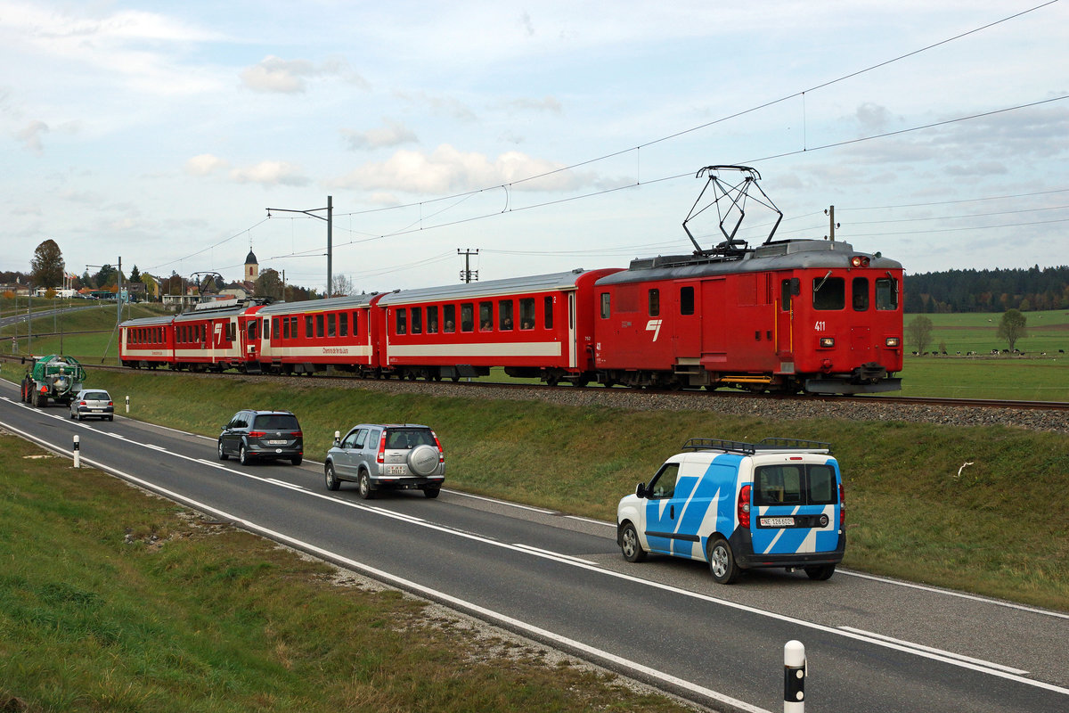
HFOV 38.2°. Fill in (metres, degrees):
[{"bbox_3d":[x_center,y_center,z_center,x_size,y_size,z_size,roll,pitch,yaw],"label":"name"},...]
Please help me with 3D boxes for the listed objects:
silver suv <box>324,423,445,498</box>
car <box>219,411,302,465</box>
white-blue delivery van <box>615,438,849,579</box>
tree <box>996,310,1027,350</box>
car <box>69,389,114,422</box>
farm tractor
[{"bbox_3d":[-3.587,2.418,36.741,1.780,1.710,4.600,0,0,-25],"label":"silver suv"},{"bbox_3d":[-8.573,2.452,48.125,1.830,1.660,4.530,0,0,-24],"label":"car"},{"bbox_3d":[2.814,2.214,23.364,1.880,1.990,4.390,0,0,-24],"label":"white-blue delivery van"},{"bbox_3d":[157.867,-8.916,510.000,10.000,13.800,10.000,0,0,17],"label":"tree"},{"bbox_3d":[-21.882,2.392,76.489,1.646,1.410,3.720,0,0,-24],"label":"car"},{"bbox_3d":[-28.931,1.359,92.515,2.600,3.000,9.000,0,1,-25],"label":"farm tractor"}]

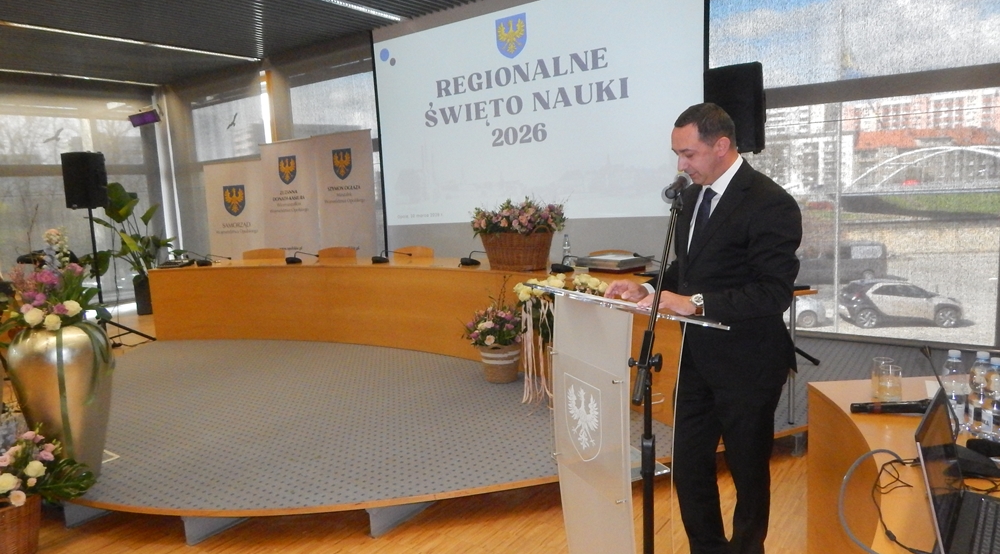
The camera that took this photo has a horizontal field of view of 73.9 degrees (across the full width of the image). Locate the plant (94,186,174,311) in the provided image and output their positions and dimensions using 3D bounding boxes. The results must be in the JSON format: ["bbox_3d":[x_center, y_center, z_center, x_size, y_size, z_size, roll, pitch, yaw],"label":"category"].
[{"bbox_3d":[-5.103,-0.385,9.236,1.050,1.804,0.950,-7,9,-28],"label":"plant"}]

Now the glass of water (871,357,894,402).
[{"bbox_3d":[1.326,0.354,2.299,0.078,0.131,0.078,2,9,30],"label":"glass of water"}]

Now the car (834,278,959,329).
[{"bbox_3d":[14.200,0.870,23.600,3.700,1.510,1.740,-1,8,10],"label":"car"}]

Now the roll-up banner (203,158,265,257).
[{"bbox_3d":[-3.366,-0.469,8.632,0.880,2.012,0.200,0,8,20],"label":"roll-up banner"}]

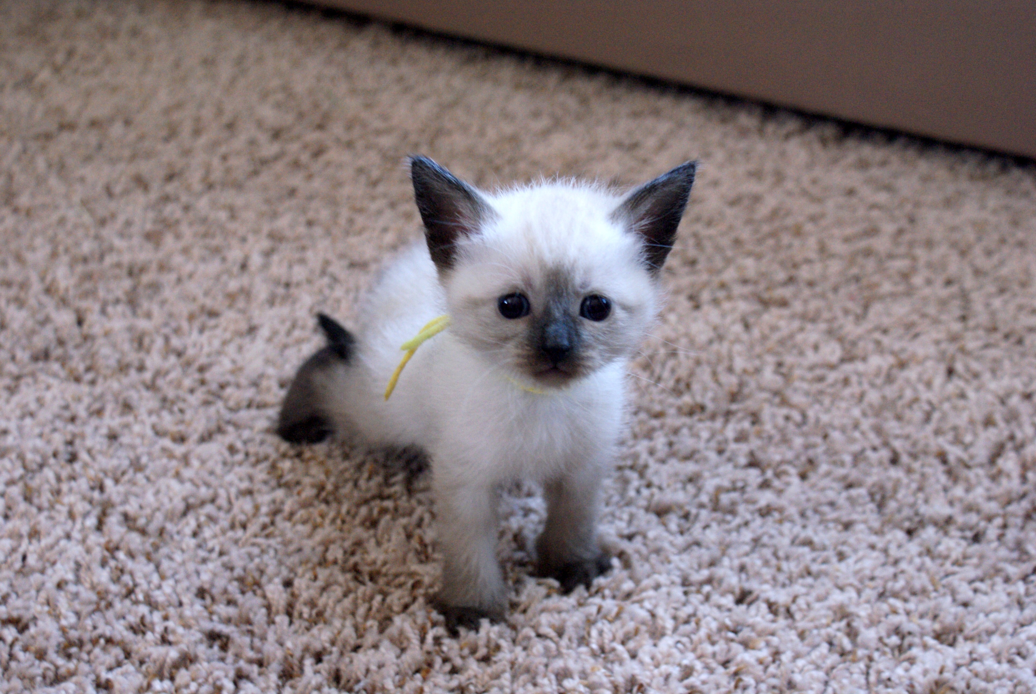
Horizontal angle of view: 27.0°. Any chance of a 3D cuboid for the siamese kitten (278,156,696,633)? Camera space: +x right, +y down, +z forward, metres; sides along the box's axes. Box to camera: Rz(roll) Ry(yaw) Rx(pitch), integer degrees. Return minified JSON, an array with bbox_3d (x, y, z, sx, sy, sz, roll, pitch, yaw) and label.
[{"bbox_3d":[-0.017,-0.011,0.757,0.093,0.164,0.183,-14,31,-24],"label":"siamese kitten"}]

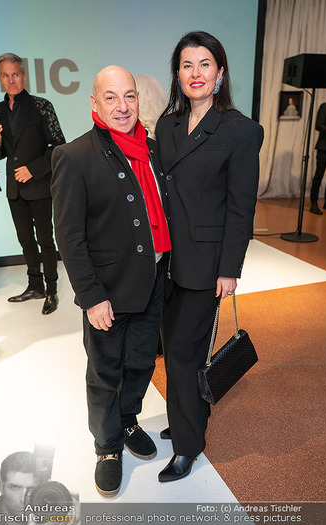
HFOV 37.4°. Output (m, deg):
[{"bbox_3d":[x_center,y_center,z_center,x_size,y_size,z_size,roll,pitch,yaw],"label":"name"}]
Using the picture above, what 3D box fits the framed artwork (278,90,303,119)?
[{"bbox_3d":[1.843,-2.277,6.940,0.340,0.395,0.040,1,20,3],"label":"framed artwork"}]

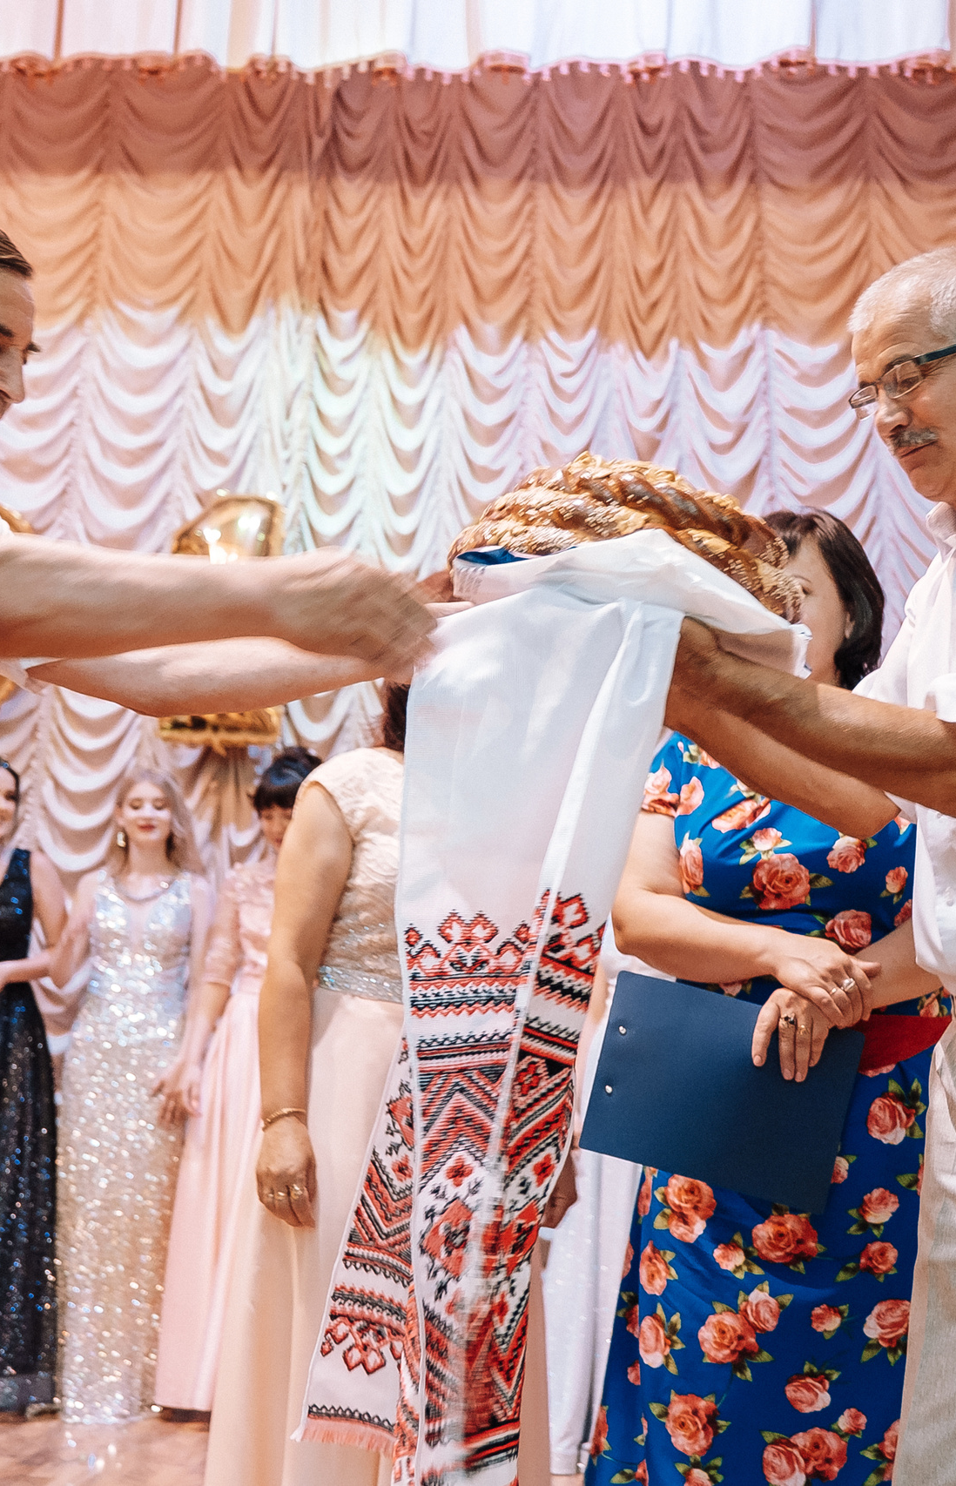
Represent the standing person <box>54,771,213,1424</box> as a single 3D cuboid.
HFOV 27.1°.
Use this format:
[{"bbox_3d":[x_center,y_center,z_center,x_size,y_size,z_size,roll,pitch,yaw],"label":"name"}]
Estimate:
[{"bbox_3d":[-0.918,0.926,5.388,0.440,1.720,0.360,2,-11,-7],"label":"standing person"}]

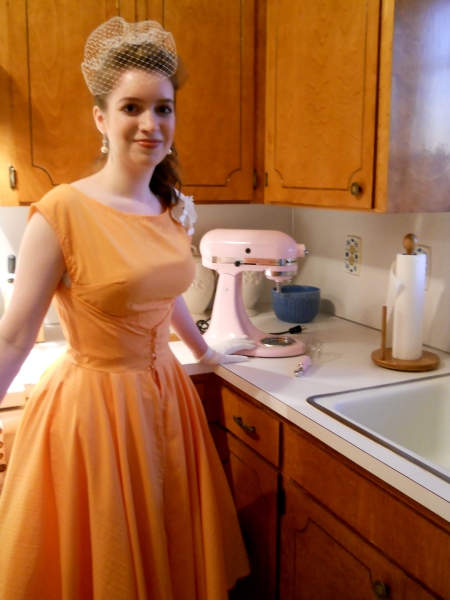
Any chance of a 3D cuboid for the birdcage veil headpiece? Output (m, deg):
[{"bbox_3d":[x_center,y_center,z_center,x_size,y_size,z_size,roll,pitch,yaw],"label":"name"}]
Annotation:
[{"bbox_3d":[-0.184,-0.460,1.220,0.172,0.138,0.160,-4,11,-25],"label":"birdcage veil headpiece"}]

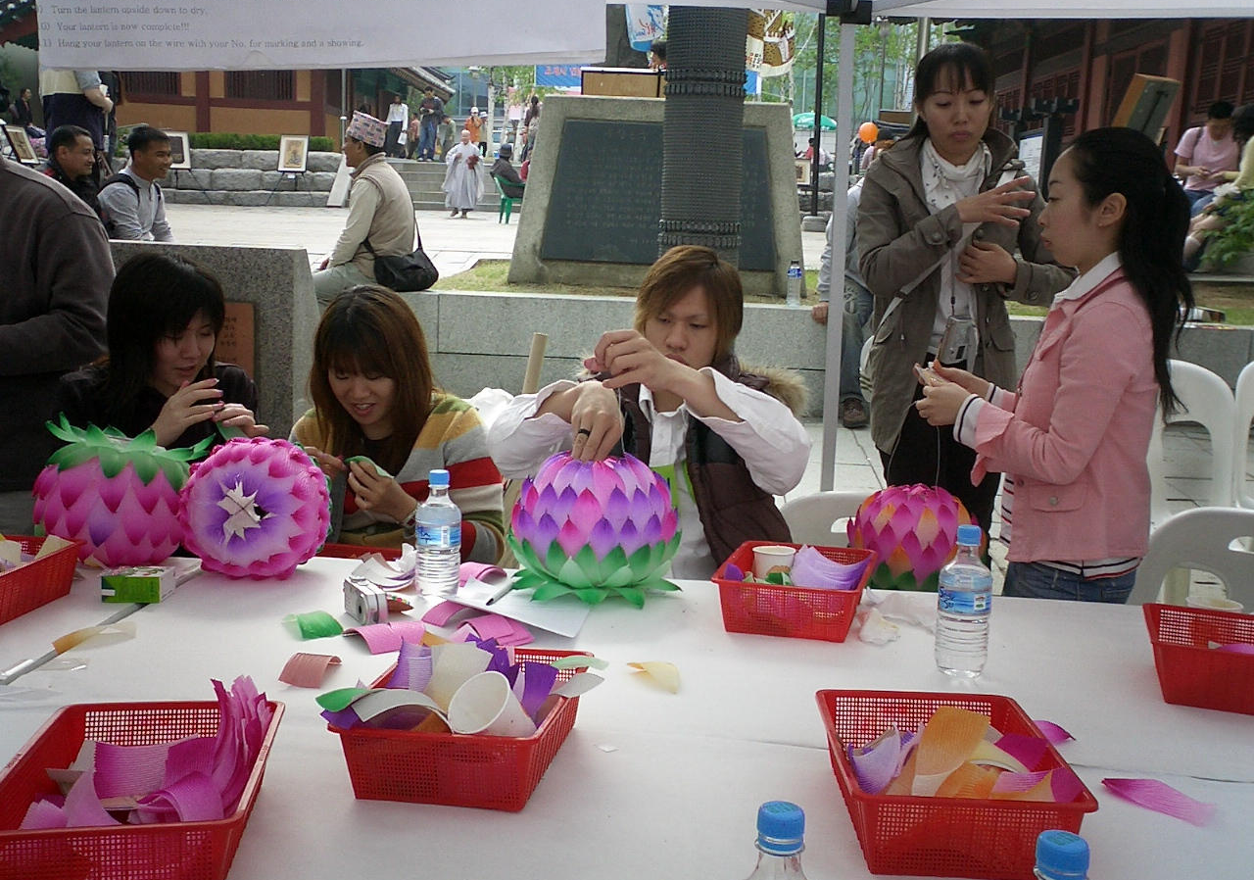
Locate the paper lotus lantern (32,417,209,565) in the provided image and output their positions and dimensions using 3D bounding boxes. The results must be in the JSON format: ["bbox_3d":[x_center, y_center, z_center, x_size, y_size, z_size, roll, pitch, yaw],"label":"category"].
[{"bbox_3d":[-0.835,0.081,2.219,0.275,0.232,0.275,2,8,0],"label":"paper lotus lantern"}]

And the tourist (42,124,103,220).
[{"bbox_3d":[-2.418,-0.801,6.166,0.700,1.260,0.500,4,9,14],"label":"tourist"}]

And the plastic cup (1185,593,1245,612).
[{"bbox_3d":[0.805,0.260,1.834,0.076,0.080,0.076,2,8,0],"label":"plastic cup"}]

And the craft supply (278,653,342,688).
[{"bbox_3d":[-0.390,0.276,1.655,0.065,0.023,0.094,2,8,3],"label":"craft supply"}]

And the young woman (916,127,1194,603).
[{"bbox_3d":[0.758,0.242,2.403,0.500,1.570,0.430,3,8,9],"label":"young woman"}]

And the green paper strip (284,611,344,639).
[{"bbox_3d":[-0.432,0.250,1.841,0.062,0.024,0.088,-3,9,-30],"label":"green paper strip"}]

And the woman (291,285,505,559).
[{"bbox_3d":[-0.435,0.300,2.580,0.460,1.170,0.720,2,9,3],"label":"woman"}]

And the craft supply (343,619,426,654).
[{"bbox_3d":[-0.347,0.282,1.925,0.100,0.025,0.100,-2,8,-25],"label":"craft supply"}]

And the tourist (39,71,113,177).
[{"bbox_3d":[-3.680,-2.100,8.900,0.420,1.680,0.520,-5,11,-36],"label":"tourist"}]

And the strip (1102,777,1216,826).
[{"bbox_3d":[0.537,0.358,1.341,0.062,0.013,0.108,-6,11,-42],"label":"strip"}]

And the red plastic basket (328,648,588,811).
[{"bbox_3d":[-0.162,0.297,1.415,0.215,0.078,0.287,3,9,7],"label":"red plastic basket"}]

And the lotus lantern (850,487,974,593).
[{"bbox_3d":[0.512,0.179,2.420,0.223,0.205,0.223,1,8,0],"label":"lotus lantern"}]

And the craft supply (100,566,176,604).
[{"bbox_3d":[-0.725,0.214,1.996,0.083,0.040,0.068,1,8,0],"label":"craft supply"}]

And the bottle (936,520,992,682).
[{"bbox_3d":[0.436,0.205,1.731,0.069,0.195,0.069,1,8,0],"label":"bottle"}]

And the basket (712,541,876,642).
[{"bbox_3d":[0.253,0.223,1.989,0.204,0.078,0.283,4,8,14],"label":"basket"}]

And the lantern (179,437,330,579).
[{"bbox_3d":[-0.586,0.107,2.116,0.232,0.232,0.205,2,0,-4],"label":"lantern"}]

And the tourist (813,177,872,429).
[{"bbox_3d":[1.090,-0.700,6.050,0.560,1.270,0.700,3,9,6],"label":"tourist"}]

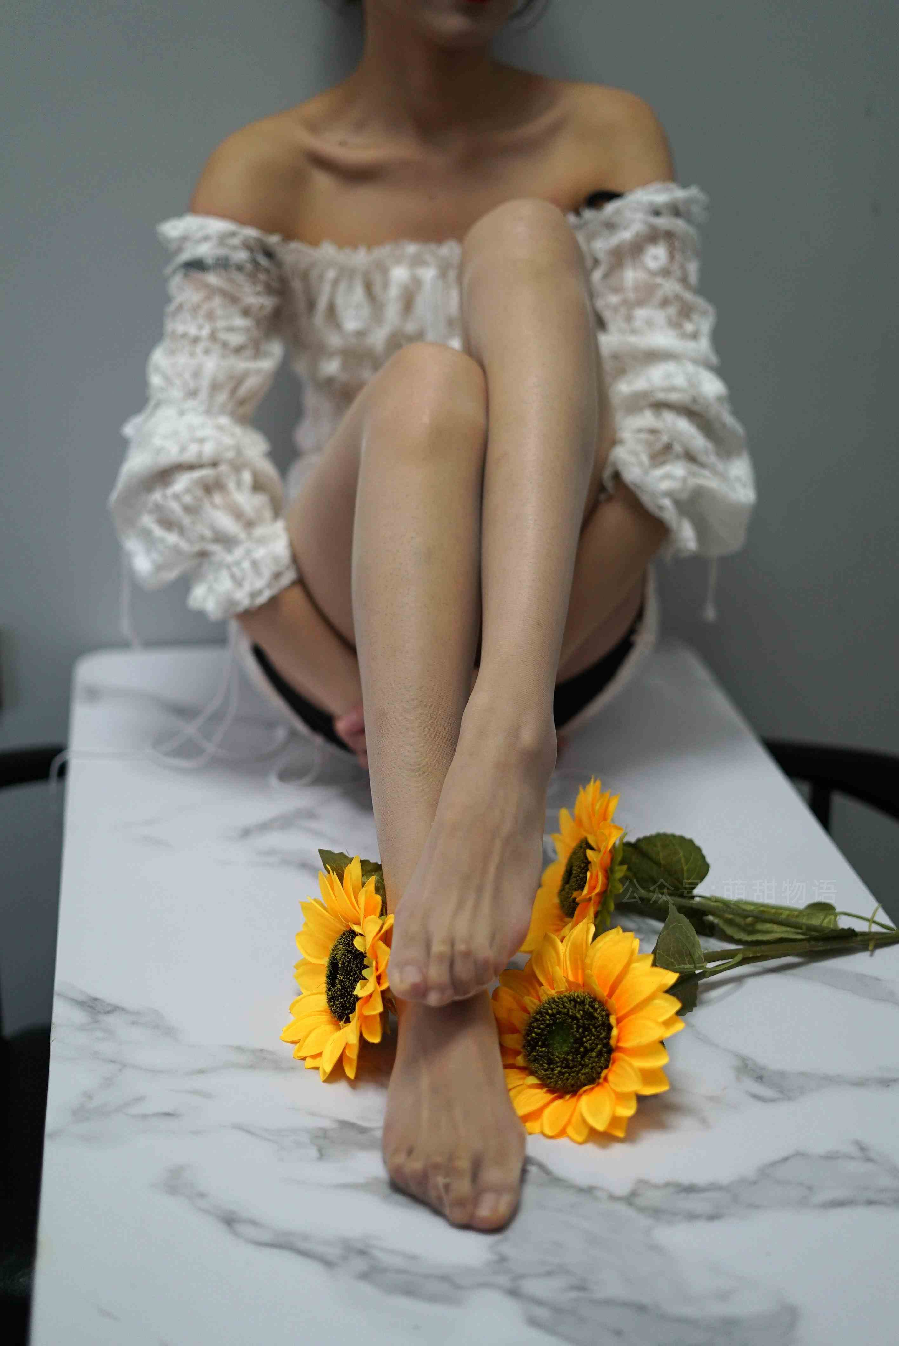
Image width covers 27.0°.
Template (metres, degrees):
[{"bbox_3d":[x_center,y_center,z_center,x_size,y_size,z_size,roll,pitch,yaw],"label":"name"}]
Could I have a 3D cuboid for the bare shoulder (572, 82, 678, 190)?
[{"bbox_3d":[0.141,-0.436,1.517,0.085,0.090,0.100,1,23,-3],"label":"bare shoulder"}]

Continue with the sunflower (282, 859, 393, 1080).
[{"bbox_3d":[-0.063,0.188,1.188,0.055,0.140,0.140,4,17,-41],"label":"sunflower"}]

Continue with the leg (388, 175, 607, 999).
[{"bbox_3d":[0.043,-0.085,1.271,0.135,0.425,0.460,4,23,4],"label":"leg"}]

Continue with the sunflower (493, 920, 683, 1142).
[{"bbox_3d":[0.083,0.213,1.158,0.140,0.140,0.055,16,5,29],"label":"sunflower"}]

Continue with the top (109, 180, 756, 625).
[{"bbox_3d":[-0.015,-0.232,1.550,0.530,0.360,0.270,1,23,-3],"label":"top"}]

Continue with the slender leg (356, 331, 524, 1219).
[{"bbox_3d":[-0.003,0.034,1.187,0.120,0.420,0.450,-2,23,-9],"label":"slender leg"}]

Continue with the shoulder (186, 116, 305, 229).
[{"bbox_3d":[-0.165,-0.404,1.506,0.095,0.095,0.100,1,23,-3],"label":"shoulder"}]

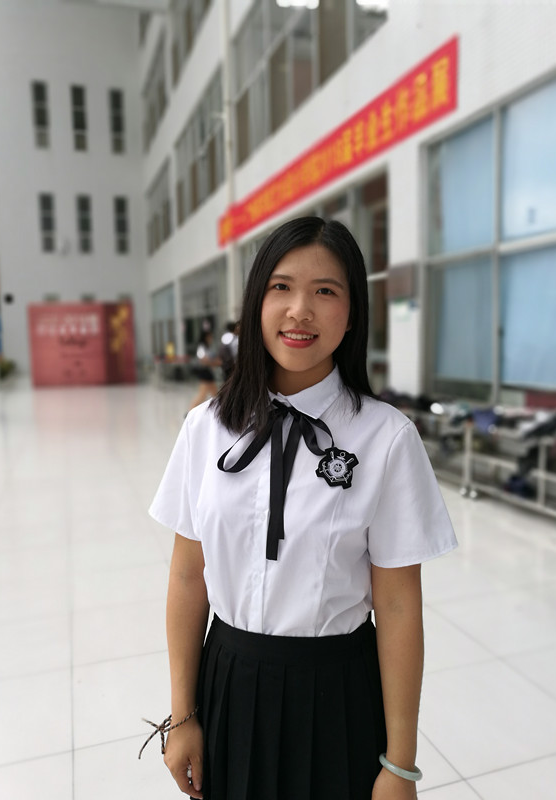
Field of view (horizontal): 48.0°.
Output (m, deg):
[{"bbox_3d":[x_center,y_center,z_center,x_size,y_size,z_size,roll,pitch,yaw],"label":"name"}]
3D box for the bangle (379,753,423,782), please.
[{"bbox_3d":[0.192,0.573,0.975,0.072,0.013,0.072,25,-8,16],"label":"bangle"}]

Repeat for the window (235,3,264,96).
[{"bbox_3d":[-0.535,-7.648,13.538,0.080,1.315,2.206,-3,6,-19],"label":"window"}]

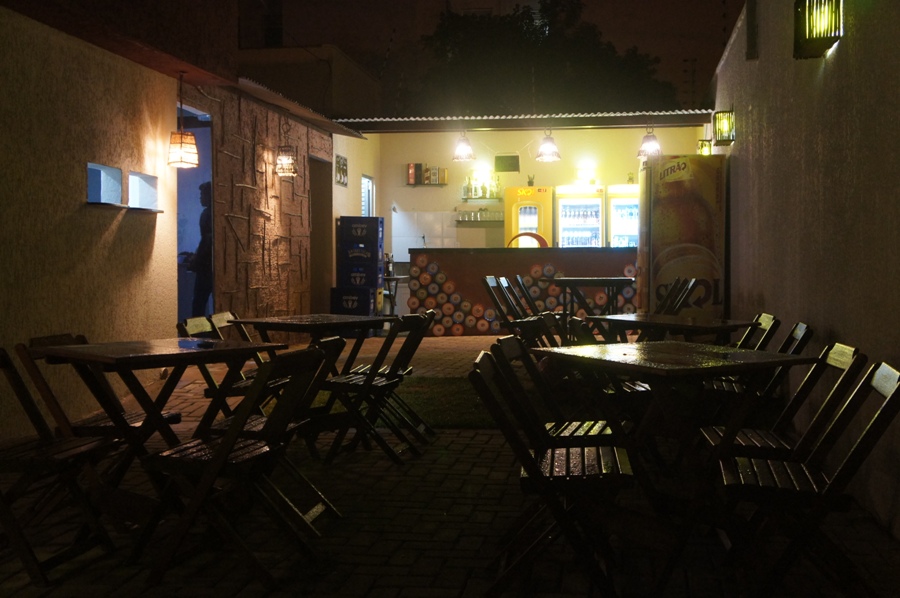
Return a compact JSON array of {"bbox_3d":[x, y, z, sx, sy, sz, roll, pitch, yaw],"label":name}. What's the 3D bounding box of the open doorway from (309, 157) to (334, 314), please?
[{"bbox_3d":[-1.565,-0.636,12.174,0.160,2.150,0.950,0,2,10],"label":"open doorway"}]

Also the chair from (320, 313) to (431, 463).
[{"bbox_3d":[-0.371,0.478,5.412,0.460,0.765,0.410,1,2,12],"label":"chair"}]

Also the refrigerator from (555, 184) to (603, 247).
[{"bbox_3d":[1.870,-0.631,14.186,0.680,1.930,0.680,0,2,9],"label":"refrigerator"}]

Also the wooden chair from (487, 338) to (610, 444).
[{"bbox_3d":[0.428,0.541,3.823,0.460,0.765,0.410,1,2,16],"label":"wooden chair"}]

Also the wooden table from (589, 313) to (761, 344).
[{"bbox_3d":[1.224,0.479,5.445,0.700,0.735,0.700,2,3,37],"label":"wooden table"}]

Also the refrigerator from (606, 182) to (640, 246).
[{"bbox_3d":[2.472,-0.561,13.638,0.650,1.920,0.680,0,2,8],"label":"refrigerator"}]

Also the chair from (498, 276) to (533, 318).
[{"bbox_3d":[0.670,0.192,7.945,0.480,0.770,0.420,0,2,11],"label":"chair"}]

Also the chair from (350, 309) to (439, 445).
[{"bbox_3d":[-0.345,0.439,5.874,0.480,0.770,0.420,0,2,11],"label":"chair"}]

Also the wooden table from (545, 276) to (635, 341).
[{"bbox_3d":[1.210,0.181,8.865,0.700,0.735,0.700,0,2,2],"label":"wooden table"}]

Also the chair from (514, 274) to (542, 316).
[{"bbox_3d":[0.815,0.177,8.295,0.480,0.770,0.420,0,2,11],"label":"chair"}]

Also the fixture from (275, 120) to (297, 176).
[{"bbox_3d":[-1.721,-1.574,10.448,0.220,0.580,0.220,0,2,8],"label":"fixture"}]

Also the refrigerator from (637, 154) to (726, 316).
[{"bbox_3d":[2.034,-0.332,8.874,0.730,1.870,0.680,0,2,8],"label":"refrigerator"}]

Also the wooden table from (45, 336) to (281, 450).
[{"bbox_3d":[-1.147,0.549,4.014,0.700,0.730,0.700,-2,3,-42],"label":"wooden table"}]

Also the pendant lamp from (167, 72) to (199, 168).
[{"bbox_3d":[-2.169,-1.448,8.101,0.250,0.770,0.255,0,2,-15],"label":"pendant lamp"}]

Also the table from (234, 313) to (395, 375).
[{"bbox_3d":[-0.797,0.480,5.853,0.700,0.730,0.700,2,3,40],"label":"table"}]

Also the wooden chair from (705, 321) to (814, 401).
[{"bbox_3d":[1.435,0.486,4.745,0.480,0.770,0.420,0,2,11],"label":"wooden chair"}]

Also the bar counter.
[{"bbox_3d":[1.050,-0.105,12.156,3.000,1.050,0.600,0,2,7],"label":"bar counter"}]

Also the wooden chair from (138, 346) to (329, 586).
[{"bbox_3d":[-0.724,0.557,3.464,0.460,0.765,0.410,1,2,14],"label":"wooden chair"}]

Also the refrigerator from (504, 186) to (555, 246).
[{"bbox_3d":[1.119,-0.568,13.838,0.650,1.910,0.680,0,2,8],"label":"refrigerator"}]

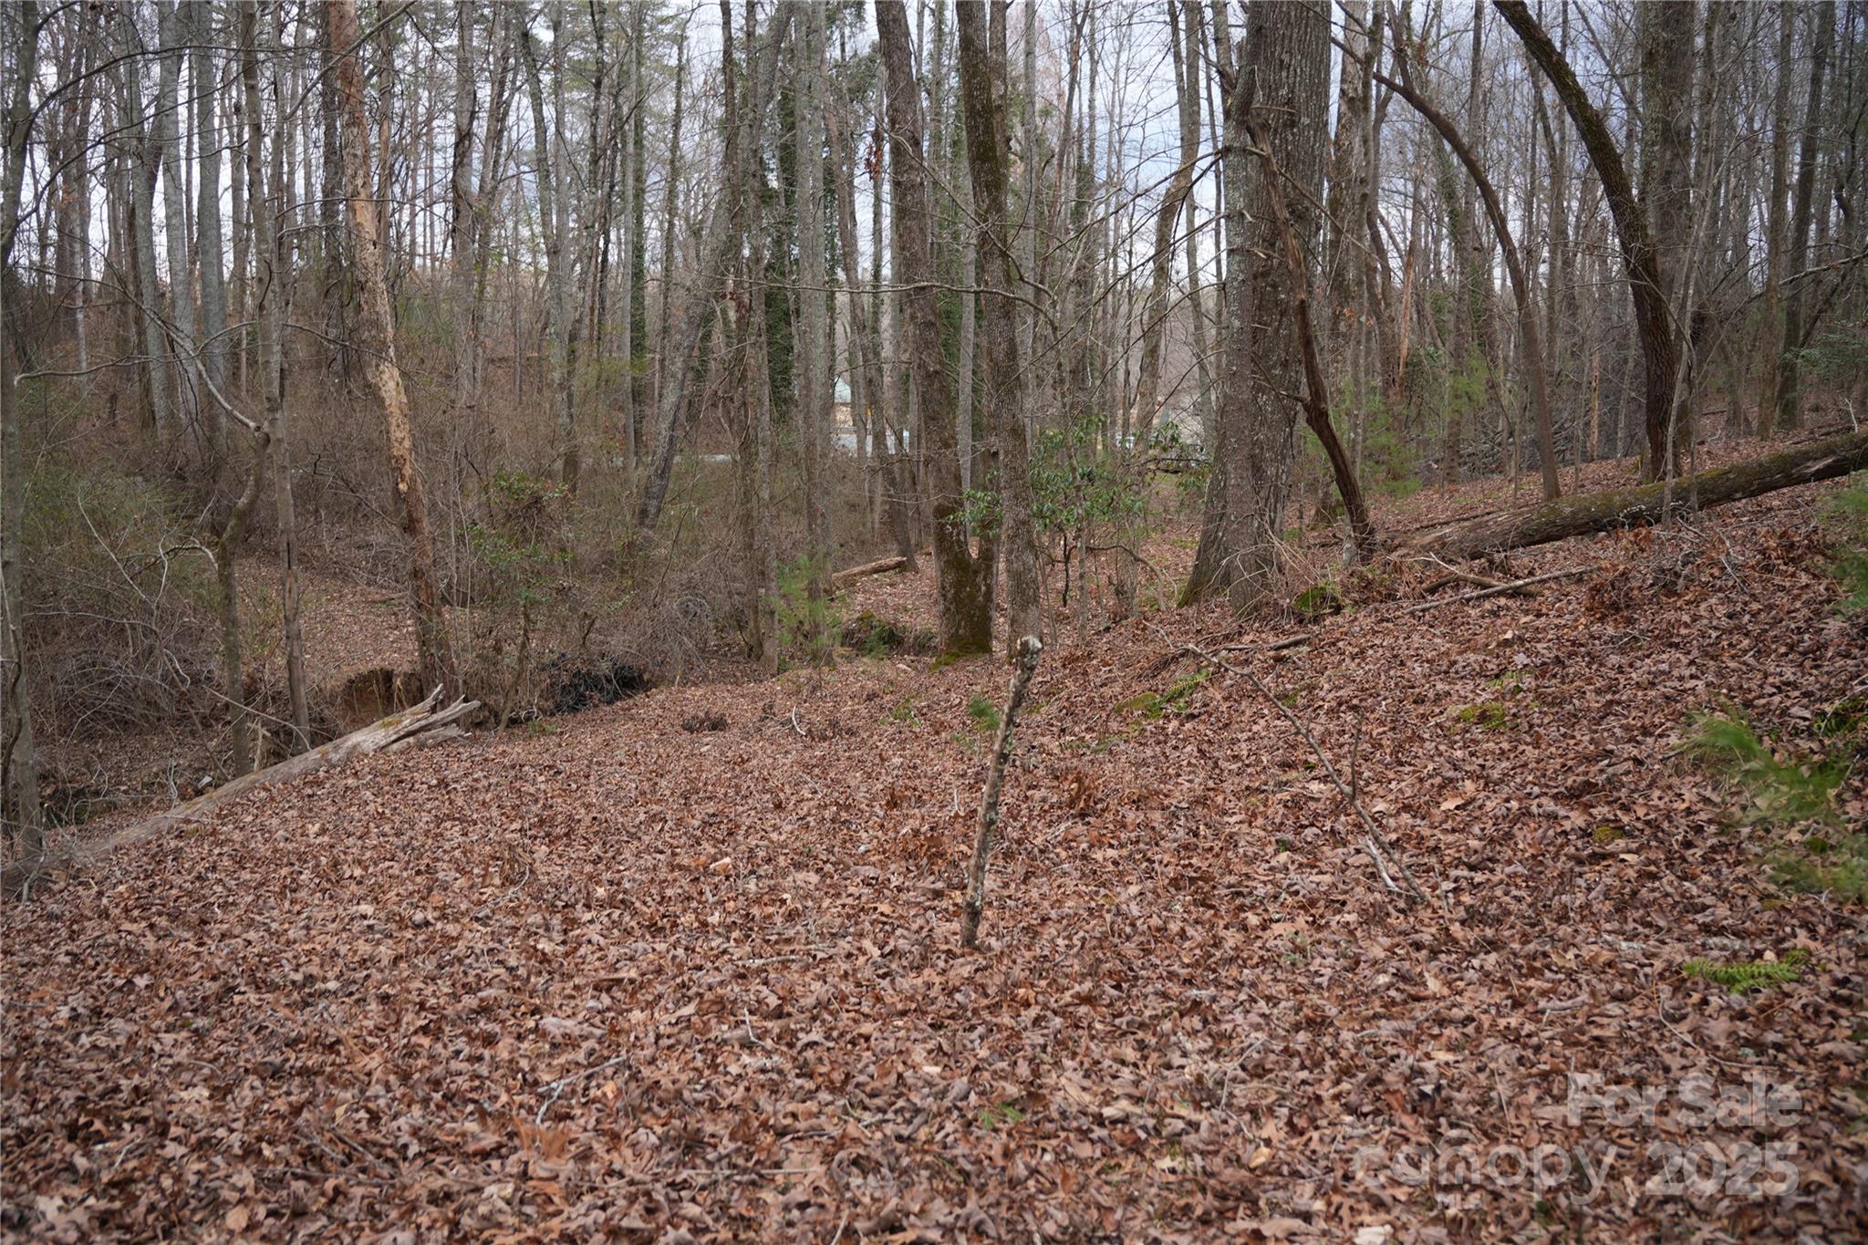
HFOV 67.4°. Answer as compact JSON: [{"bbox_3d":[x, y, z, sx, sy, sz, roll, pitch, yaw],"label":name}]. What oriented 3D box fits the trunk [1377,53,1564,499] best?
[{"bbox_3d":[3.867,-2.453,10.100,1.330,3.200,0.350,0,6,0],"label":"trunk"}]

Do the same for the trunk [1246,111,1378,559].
[{"bbox_3d":[2.367,-1.725,8.600,0.280,2.768,0.220,-16,8,2],"label":"trunk"}]

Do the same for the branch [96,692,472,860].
[{"bbox_3d":[-3.071,0.718,6.950,0.250,0.240,2.160,3,14,25],"label":"branch"}]

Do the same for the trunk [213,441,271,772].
[{"bbox_3d":[-3.568,-0.079,7.298,0.300,1.850,0.200,0,6,0],"label":"trunk"}]

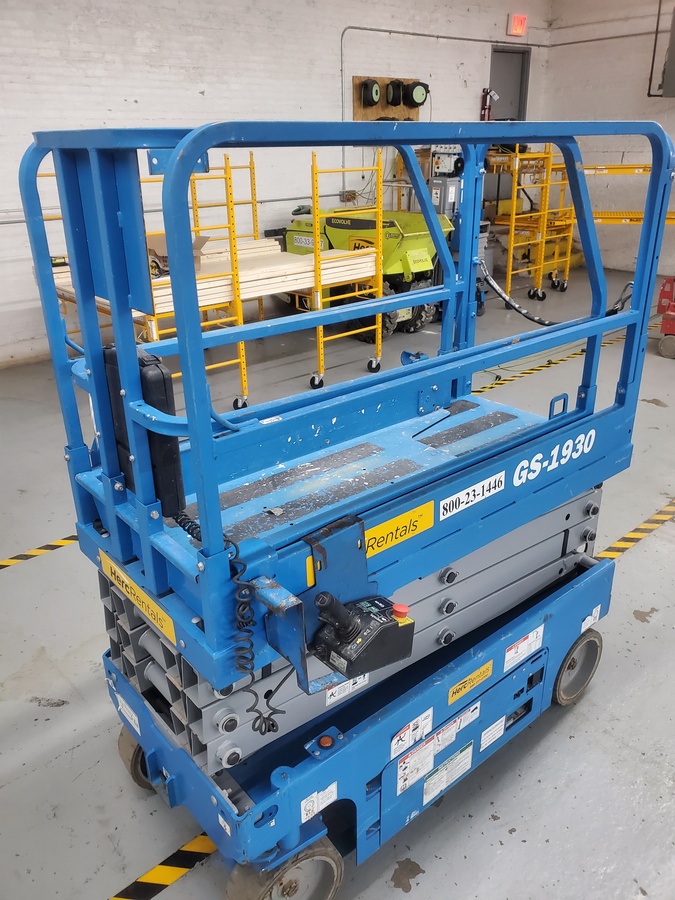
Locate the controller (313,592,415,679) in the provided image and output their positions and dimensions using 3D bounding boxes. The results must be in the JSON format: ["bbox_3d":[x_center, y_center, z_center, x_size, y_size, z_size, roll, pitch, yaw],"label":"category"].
[{"bbox_3d":[0.045,0.367,1.468,0.220,0.185,0.130,-11,22,-38],"label":"controller"}]

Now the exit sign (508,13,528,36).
[{"bbox_3d":[2.629,-6.217,9.918,0.321,0.239,0.090,-20,30,-36],"label":"exit sign"}]

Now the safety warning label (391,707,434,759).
[{"bbox_3d":[0.221,0.831,1.980,0.174,0.092,0.008,-20,29,-35],"label":"safety warning label"}]

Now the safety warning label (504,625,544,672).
[{"bbox_3d":[0.603,0.637,2.168,0.205,0.105,0.006,-19,28,-36],"label":"safety warning label"}]

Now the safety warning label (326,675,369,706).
[{"bbox_3d":[0.031,0.627,1.810,0.152,0.070,0.006,-15,26,-38],"label":"safety warning label"}]

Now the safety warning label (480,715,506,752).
[{"bbox_3d":[0.535,0.974,2.319,0.124,0.086,0.008,-20,29,-35],"label":"safety warning label"}]

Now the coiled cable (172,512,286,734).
[{"bbox_3d":[-0.231,0.335,1.422,0.120,0.500,0.270,-19,28,-36],"label":"coiled cable"}]

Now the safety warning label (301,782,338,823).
[{"bbox_3d":[-0.042,0.873,1.681,0.114,0.080,0.006,-19,28,-36],"label":"safety warning label"}]

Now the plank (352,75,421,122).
[{"bbox_3d":[0.664,-4.529,8.872,1.230,0.620,0.030,-20,30,-36],"label":"plank"}]

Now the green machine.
[{"bbox_3d":[0.331,-2.169,8.190,0.950,1.400,2.050,-20,30,-36],"label":"green machine"}]

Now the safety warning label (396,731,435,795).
[{"bbox_3d":[0.240,0.955,2.048,0.157,0.143,0.008,-20,29,-35],"label":"safety warning label"}]

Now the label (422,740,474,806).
[{"bbox_3d":[0.344,0.991,2.074,0.220,0.112,0.006,-19,28,-36],"label":"label"}]

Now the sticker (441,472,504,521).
[{"bbox_3d":[0.368,0.124,1.822,0.266,0.062,0.008,-20,29,-35],"label":"sticker"}]

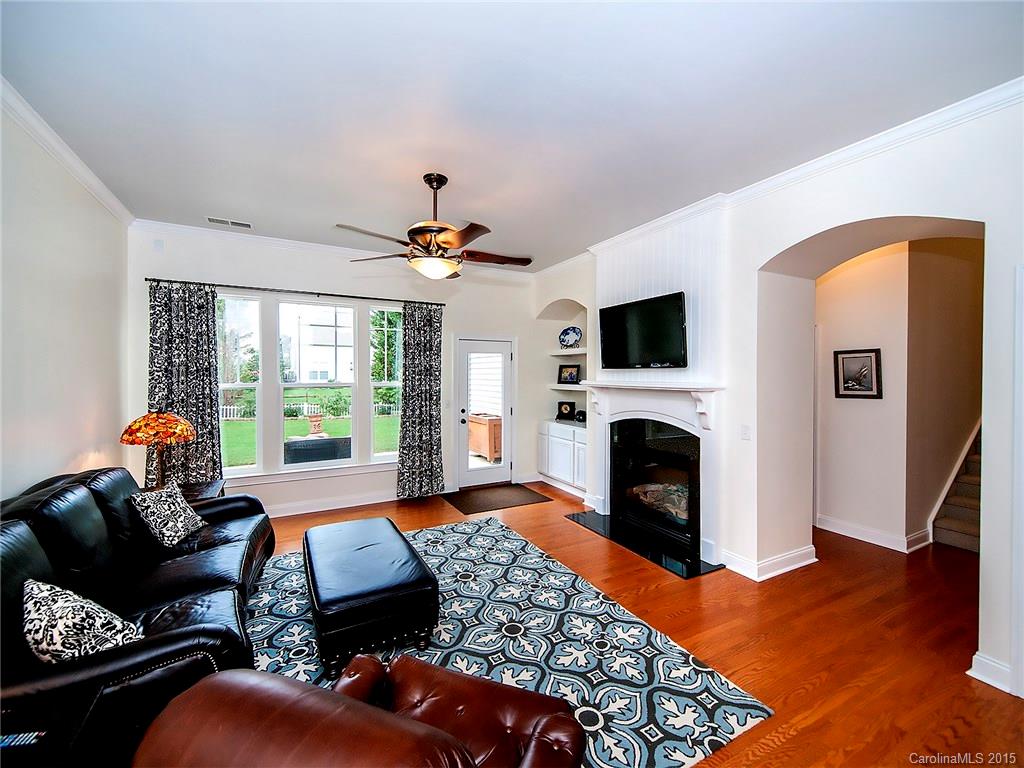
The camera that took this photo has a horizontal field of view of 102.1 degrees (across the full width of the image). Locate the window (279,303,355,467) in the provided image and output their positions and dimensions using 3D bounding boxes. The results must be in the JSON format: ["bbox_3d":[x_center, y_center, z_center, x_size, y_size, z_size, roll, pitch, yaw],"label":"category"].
[{"bbox_3d":[-2.236,0.011,4.801,0.782,1.848,0.080,-1,2,-29],"label":"window"}]

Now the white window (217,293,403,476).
[{"bbox_3d":[-2.278,0.015,4.882,2.050,2.020,0.100,-1,1,-28],"label":"white window"}]

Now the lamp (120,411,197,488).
[{"bbox_3d":[-2.860,0.554,3.345,0.474,0.655,0.474,-1,2,-29],"label":"lamp"}]

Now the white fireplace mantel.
[{"bbox_3d":[1.258,0.180,4.004,0.220,0.385,1.650,-1,2,-29],"label":"white fireplace mantel"}]

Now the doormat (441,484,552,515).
[{"bbox_3d":[-0.203,1.453,5.308,1.170,0.015,0.870,-1,1,-28],"label":"doormat"}]

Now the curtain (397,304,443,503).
[{"bbox_3d":[-1.149,0.211,5.266,0.615,2.460,0.120,-1,2,-29],"label":"curtain"}]

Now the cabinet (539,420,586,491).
[{"bbox_3d":[0.905,0.932,5.759,0.580,0.785,1.320,-1,2,-29],"label":"cabinet"}]

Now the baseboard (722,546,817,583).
[{"bbox_3d":[2.119,1.405,3.402,0.820,0.150,0.290,-1,1,-28],"label":"baseboard"}]

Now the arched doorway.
[{"bbox_3d":[2.455,0.248,2.768,0.800,2.480,1.137,-1,1,-28],"label":"arched doorway"}]

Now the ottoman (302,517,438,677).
[{"bbox_3d":[-0.977,1.286,2.711,0.650,0.420,1.160,-1,1,-28],"label":"ottoman"}]

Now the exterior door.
[{"bbox_3d":[-0.368,0.412,5.894,0.830,2.030,0.050,-1,1,-28],"label":"exterior door"}]

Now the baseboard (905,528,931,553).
[{"bbox_3d":[3.742,1.440,3.820,0.490,0.140,0.022,-1,2,-29],"label":"baseboard"}]

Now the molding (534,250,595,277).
[{"bbox_3d":[0.643,-1.532,5.520,0.100,0.102,1.400,-1,2,-29],"label":"molding"}]

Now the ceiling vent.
[{"bbox_3d":[-2.797,-1.594,4.113,0.380,0.025,0.170,-1,1,-28],"label":"ceiling vent"}]

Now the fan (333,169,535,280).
[{"bbox_3d":[-0.559,-1.161,3.031,1.450,0.750,1.430,-1,1,-28],"label":"fan"}]

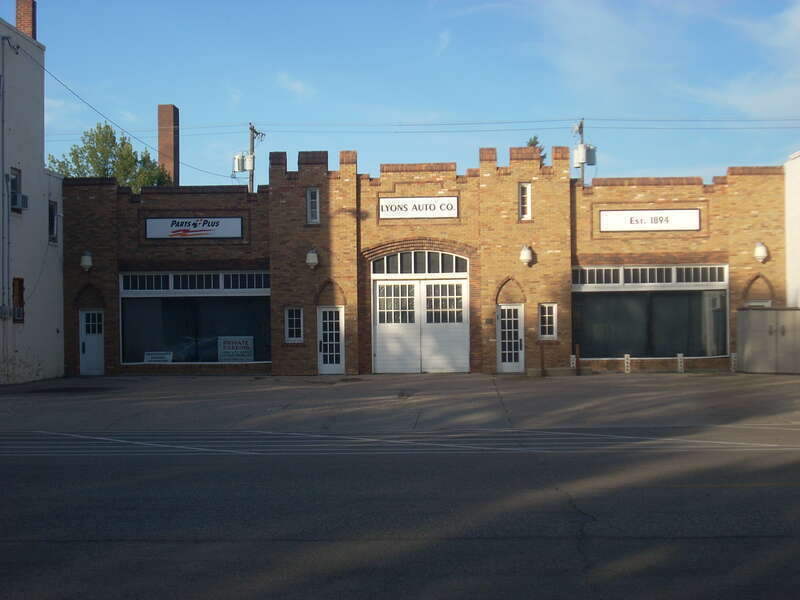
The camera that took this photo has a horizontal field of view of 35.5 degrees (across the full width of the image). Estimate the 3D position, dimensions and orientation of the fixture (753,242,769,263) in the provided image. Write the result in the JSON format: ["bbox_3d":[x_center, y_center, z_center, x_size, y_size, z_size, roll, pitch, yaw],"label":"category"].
[{"bbox_3d":[11.278,-1.475,38.962,0.446,0.640,0.420,-1,-1,3],"label":"fixture"}]

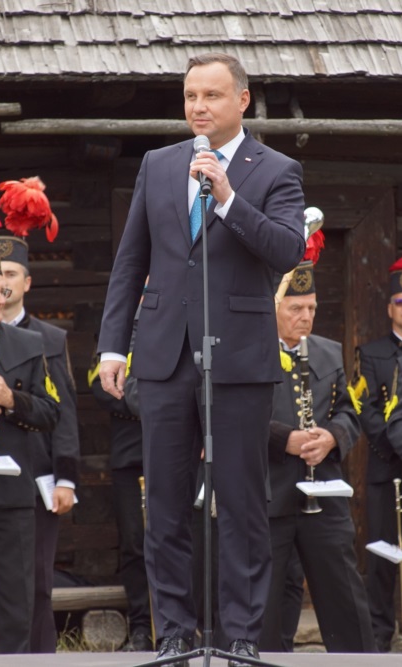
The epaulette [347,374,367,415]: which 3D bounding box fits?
[{"bbox_3d":[0.585,0.229,18.800,0.060,0.140,0.090,0,-1,41],"label":"epaulette"}]

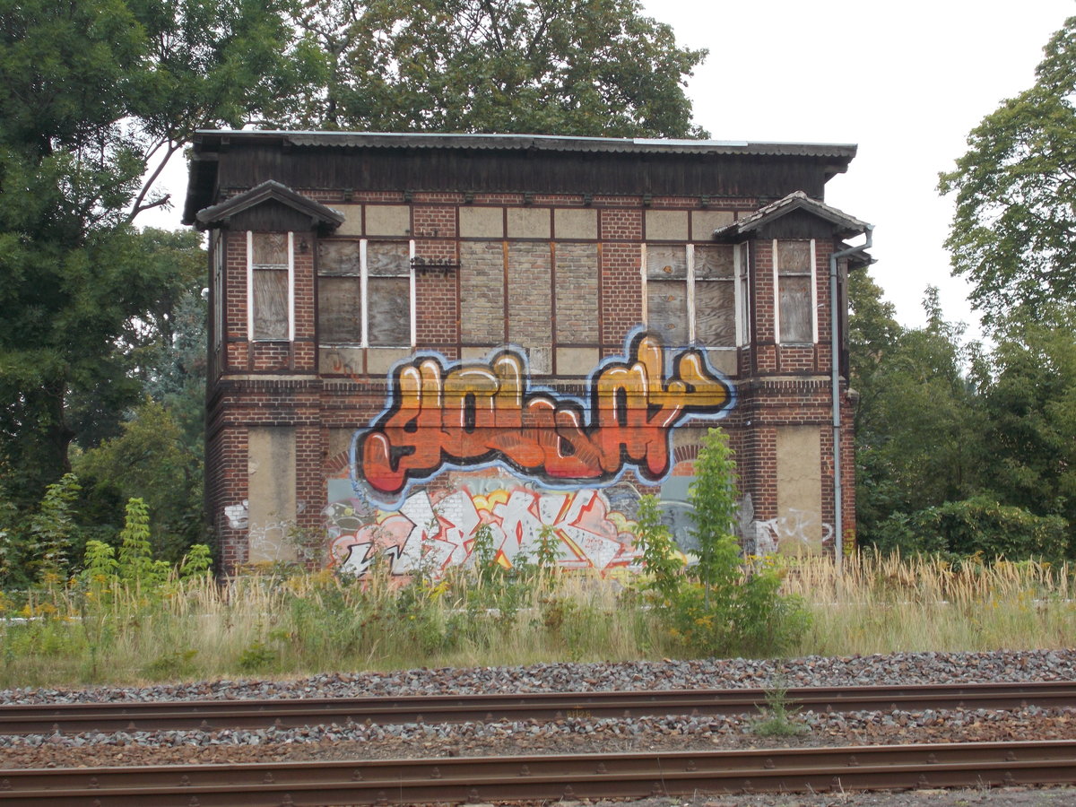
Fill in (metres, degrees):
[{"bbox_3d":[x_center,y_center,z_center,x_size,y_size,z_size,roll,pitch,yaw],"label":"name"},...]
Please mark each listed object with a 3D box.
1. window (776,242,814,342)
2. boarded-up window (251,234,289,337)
[{"bbox_3d":[4.422,-1.922,40.607,0.632,1.774,0.080,0,-4,-11],"label":"window"},{"bbox_3d":[-4.412,-1.929,38.961,0.611,1.784,0.080,0,-4,-11],"label":"boarded-up window"}]

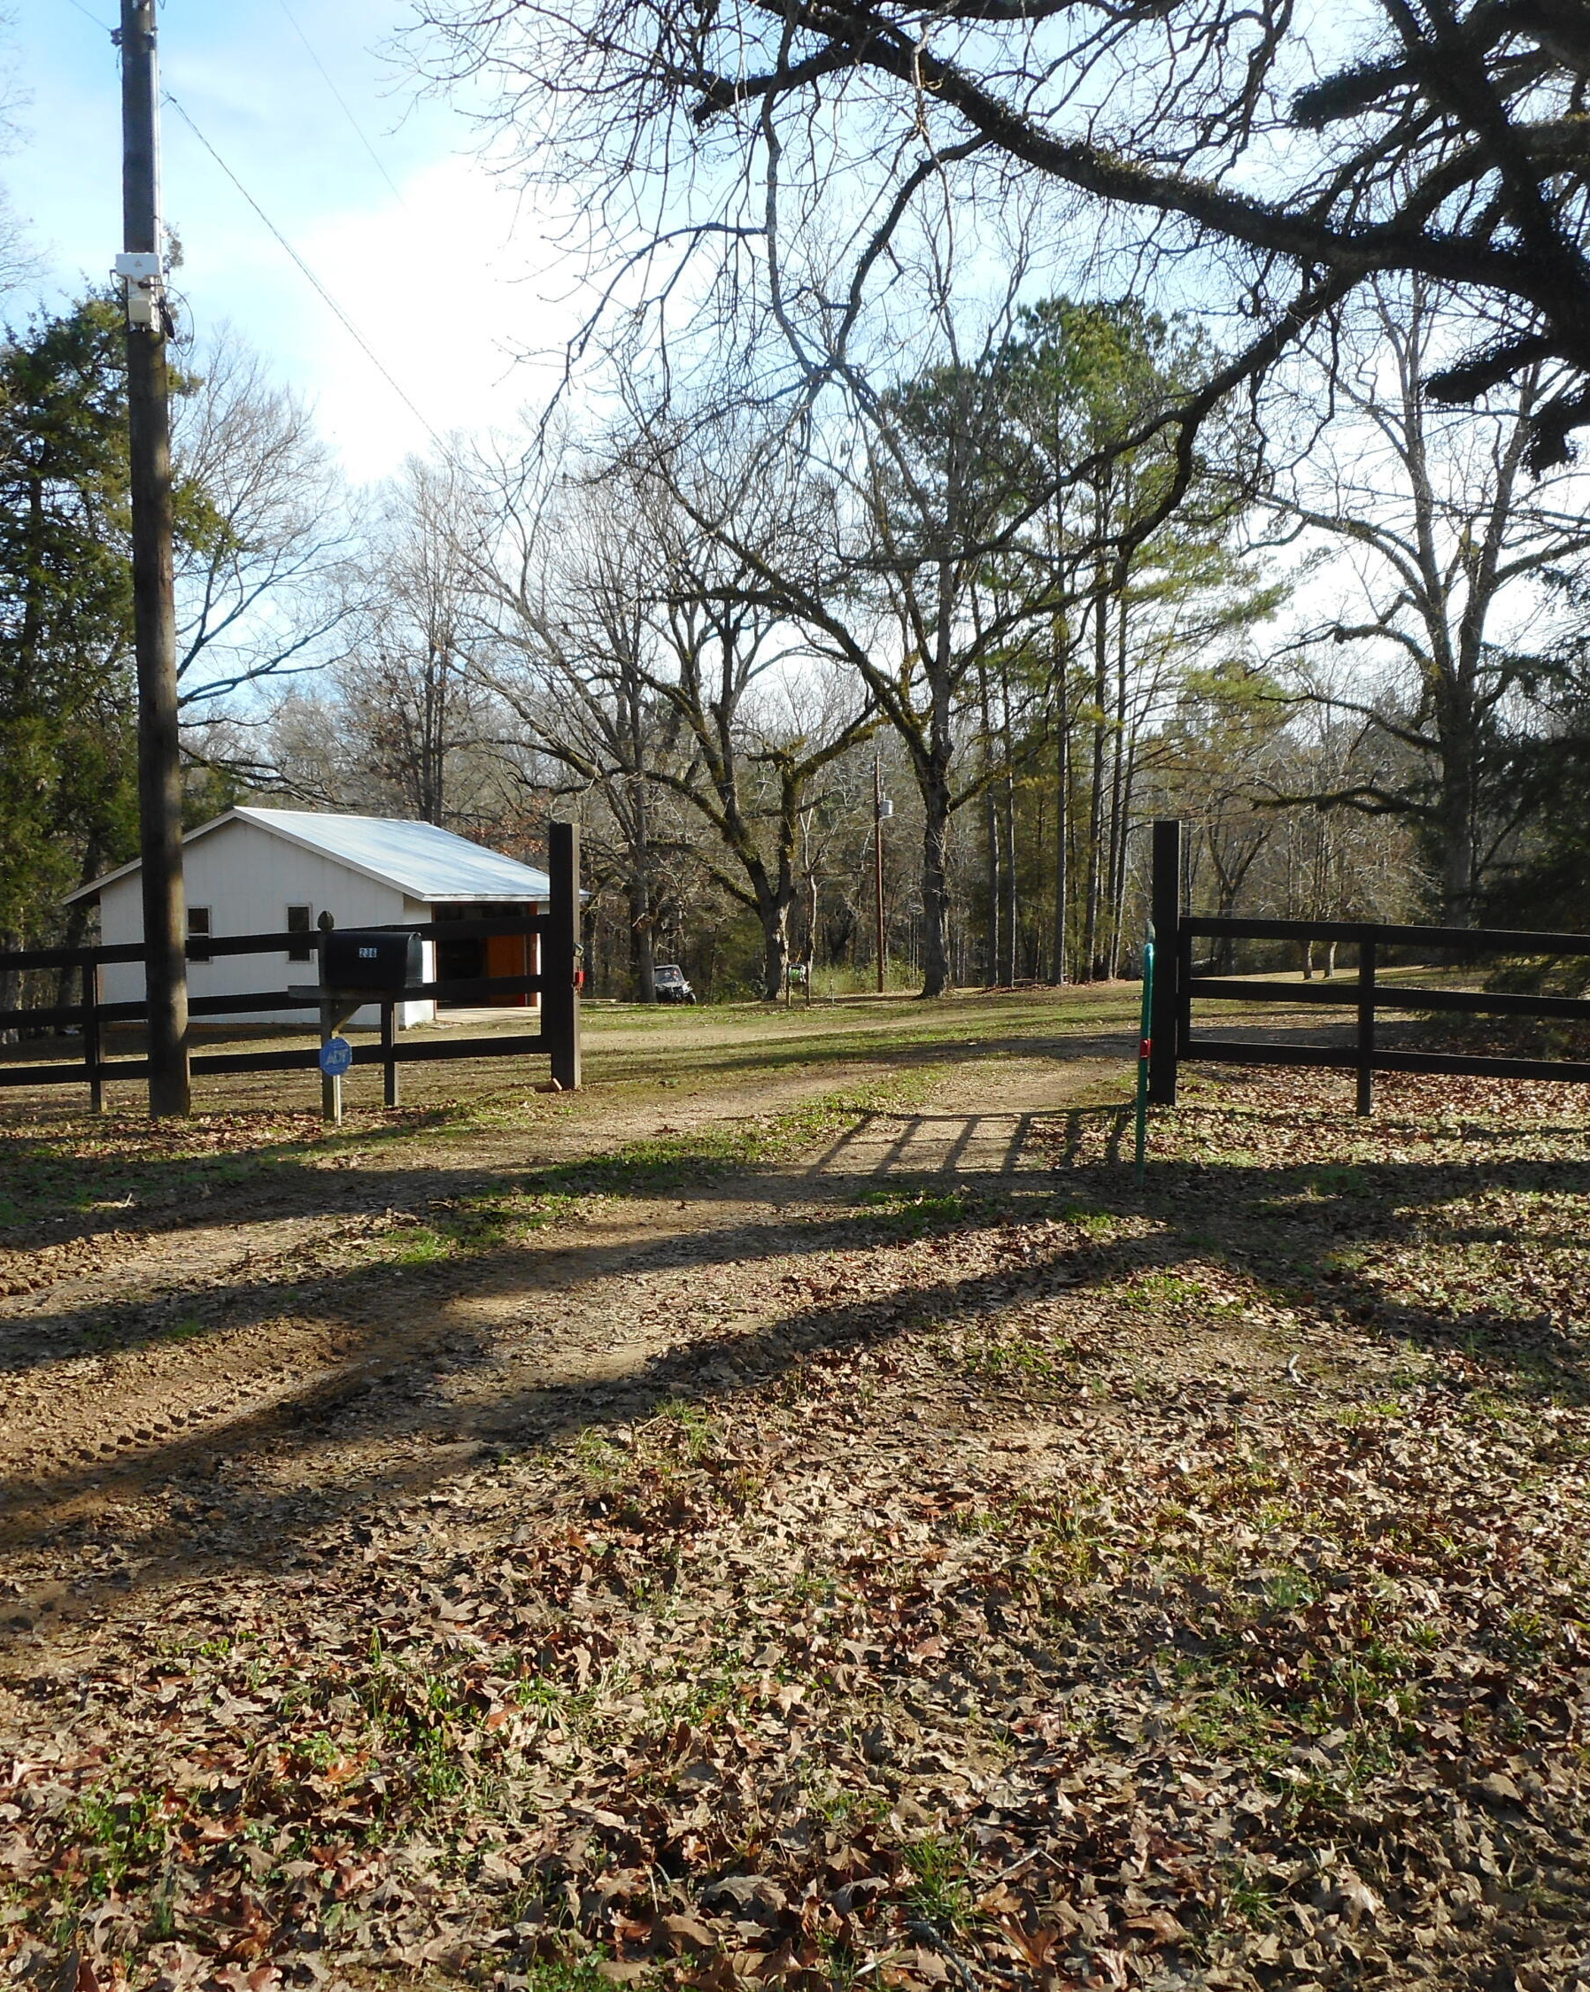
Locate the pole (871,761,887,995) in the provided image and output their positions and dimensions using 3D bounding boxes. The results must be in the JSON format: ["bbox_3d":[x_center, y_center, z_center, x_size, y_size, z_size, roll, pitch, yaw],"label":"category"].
[{"bbox_3d":[3.310,-4.625,75.000,0.320,9.150,0.320,0,3,0],"label":"pole"}]

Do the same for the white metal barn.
[{"bbox_3d":[-10.150,-1.785,42.880,8.680,4.480,7.650,1,3,19],"label":"white metal barn"}]

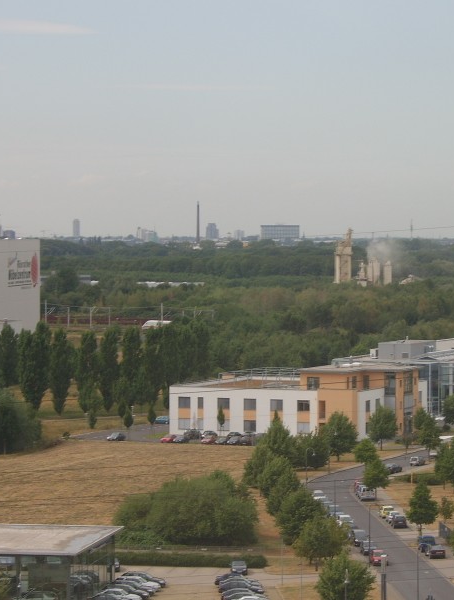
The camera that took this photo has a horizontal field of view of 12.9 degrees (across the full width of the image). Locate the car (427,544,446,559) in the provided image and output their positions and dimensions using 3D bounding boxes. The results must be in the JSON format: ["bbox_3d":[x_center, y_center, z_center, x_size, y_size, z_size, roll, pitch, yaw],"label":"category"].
[{"bbox_3d":[23.815,28.688,230.429,1.720,1.420,4.400,0,2,-5],"label":"car"}]

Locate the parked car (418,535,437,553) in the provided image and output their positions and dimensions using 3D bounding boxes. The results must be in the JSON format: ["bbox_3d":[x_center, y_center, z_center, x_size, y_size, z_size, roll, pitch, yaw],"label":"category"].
[{"bbox_3d":[23.450,28.507,235.021,1.680,1.480,4.000,0,2,-5],"label":"parked car"}]

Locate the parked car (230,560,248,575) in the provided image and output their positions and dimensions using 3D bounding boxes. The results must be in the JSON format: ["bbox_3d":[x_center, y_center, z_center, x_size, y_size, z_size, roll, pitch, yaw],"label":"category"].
[{"bbox_3d":[1.329,30.318,229.750,1.760,1.440,4.300,0,2,-2],"label":"parked car"}]

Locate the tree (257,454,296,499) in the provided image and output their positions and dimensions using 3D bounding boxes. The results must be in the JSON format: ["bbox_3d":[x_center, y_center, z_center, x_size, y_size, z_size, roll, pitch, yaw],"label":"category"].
[{"bbox_3d":[7.019,25.541,284.971,5.400,7.200,5.400,0,2,0],"label":"tree"}]

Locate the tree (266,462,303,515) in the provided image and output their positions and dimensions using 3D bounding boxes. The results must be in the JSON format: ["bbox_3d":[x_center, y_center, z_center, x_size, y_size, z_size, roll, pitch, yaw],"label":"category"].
[{"bbox_3d":[7.704,25.780,269.258,5.200,7.800,5.200,0,2,0],"label":"tree"}]

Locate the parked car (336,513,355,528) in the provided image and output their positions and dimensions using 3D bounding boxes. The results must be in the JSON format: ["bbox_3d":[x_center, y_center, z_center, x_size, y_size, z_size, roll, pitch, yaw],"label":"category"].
[{"bbox_3d":[14.778,27.885,253.970,1.720,1.470,4.250,0,2,-6],"label":"parked car"}]

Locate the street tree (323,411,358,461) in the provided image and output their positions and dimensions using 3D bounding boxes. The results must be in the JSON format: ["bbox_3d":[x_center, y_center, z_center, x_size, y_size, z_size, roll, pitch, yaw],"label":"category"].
[{"bbox_3d":[19.098,23.114,339.668,5.700,8.300,5.700,0,2,0],"label":"street tree"}]

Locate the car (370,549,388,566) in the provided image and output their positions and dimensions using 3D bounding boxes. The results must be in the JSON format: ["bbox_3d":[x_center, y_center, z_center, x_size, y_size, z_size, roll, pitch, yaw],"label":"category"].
[{"bbox_3d":[17.769,30.085,235.664,1.680,1.500,3.900,0,2,-4],"label":"car"}]

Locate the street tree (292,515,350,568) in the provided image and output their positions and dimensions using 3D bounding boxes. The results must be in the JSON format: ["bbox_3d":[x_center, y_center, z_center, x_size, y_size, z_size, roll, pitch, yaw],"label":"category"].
[{"bbox_3d":[10.751,27.891,231.085,6.000,6.200,6.000,0,2,0],"label":"street tree"}]

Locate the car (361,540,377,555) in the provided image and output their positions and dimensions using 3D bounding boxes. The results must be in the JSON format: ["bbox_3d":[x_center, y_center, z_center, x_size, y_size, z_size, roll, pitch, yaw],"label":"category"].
[{"bbox_3d":[16.412,28.579,232.979,1.730,1.470,4.250,0,2,-5],"label":"car"}]

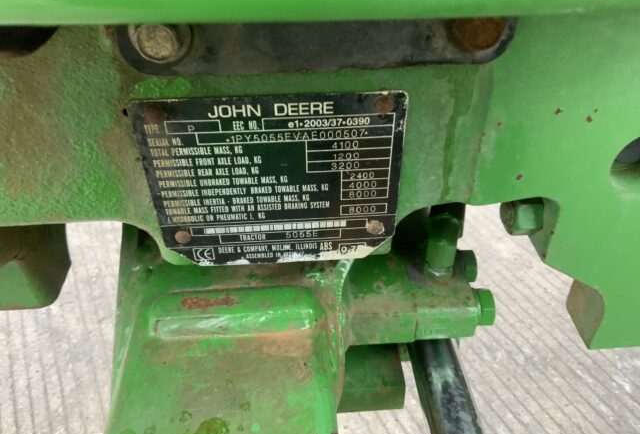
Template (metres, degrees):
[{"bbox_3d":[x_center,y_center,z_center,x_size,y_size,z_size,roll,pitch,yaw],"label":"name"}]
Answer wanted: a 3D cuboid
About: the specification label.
[{"bbox_3d":[-0.021,-0.014,0.261,0.120,0.099,0.003,-3,40,-2],"label":"specification label"}]

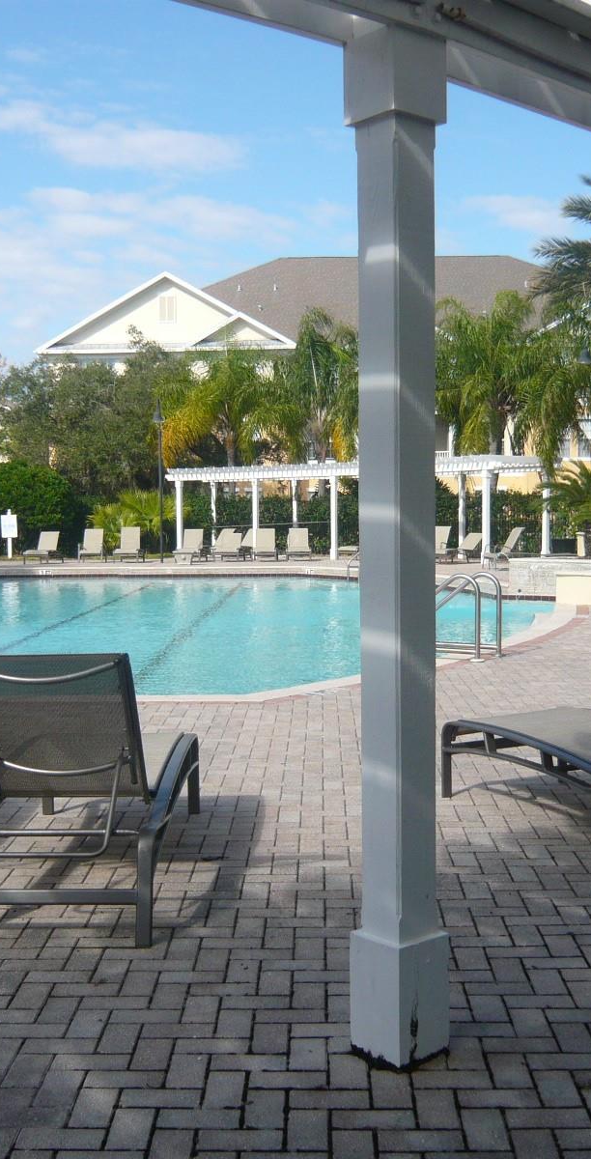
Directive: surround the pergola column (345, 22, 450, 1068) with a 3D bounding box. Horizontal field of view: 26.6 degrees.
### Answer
[{"bbox_3d":[0.262,-0.057,3.194,0.178,2.573,0.178,-3,4,-40],"label":"pergola column"}]

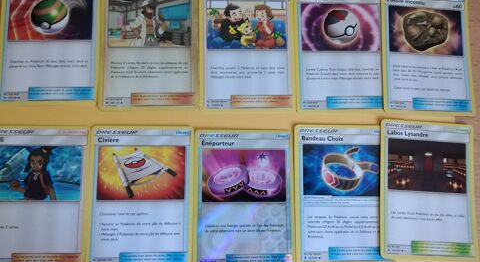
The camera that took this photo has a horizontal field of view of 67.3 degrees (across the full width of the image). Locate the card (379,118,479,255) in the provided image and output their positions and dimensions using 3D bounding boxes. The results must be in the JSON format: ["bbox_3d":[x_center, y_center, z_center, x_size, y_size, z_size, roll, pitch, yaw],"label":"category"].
[{"bbox_3d":[0.123,0.037,0.234,0.063,0.001,0.088,3,82,-3],"label":"card"}]

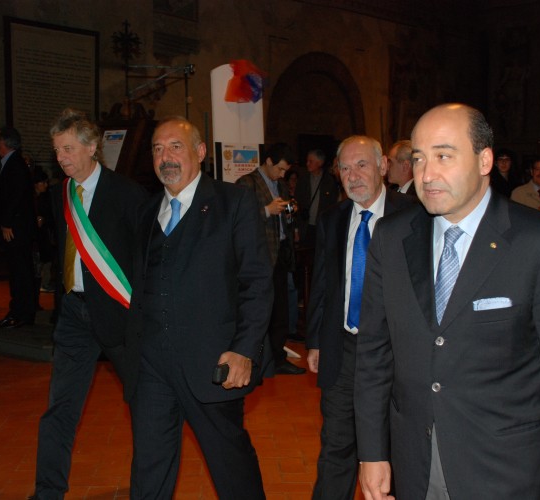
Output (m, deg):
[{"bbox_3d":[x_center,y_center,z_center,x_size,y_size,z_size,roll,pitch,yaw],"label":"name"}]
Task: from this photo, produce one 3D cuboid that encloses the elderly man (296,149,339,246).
[{"bbox_3d":[0.461,-0.136,8.771,0.520,1.750,0.330,3,5,30],"label":"elderly man"}]

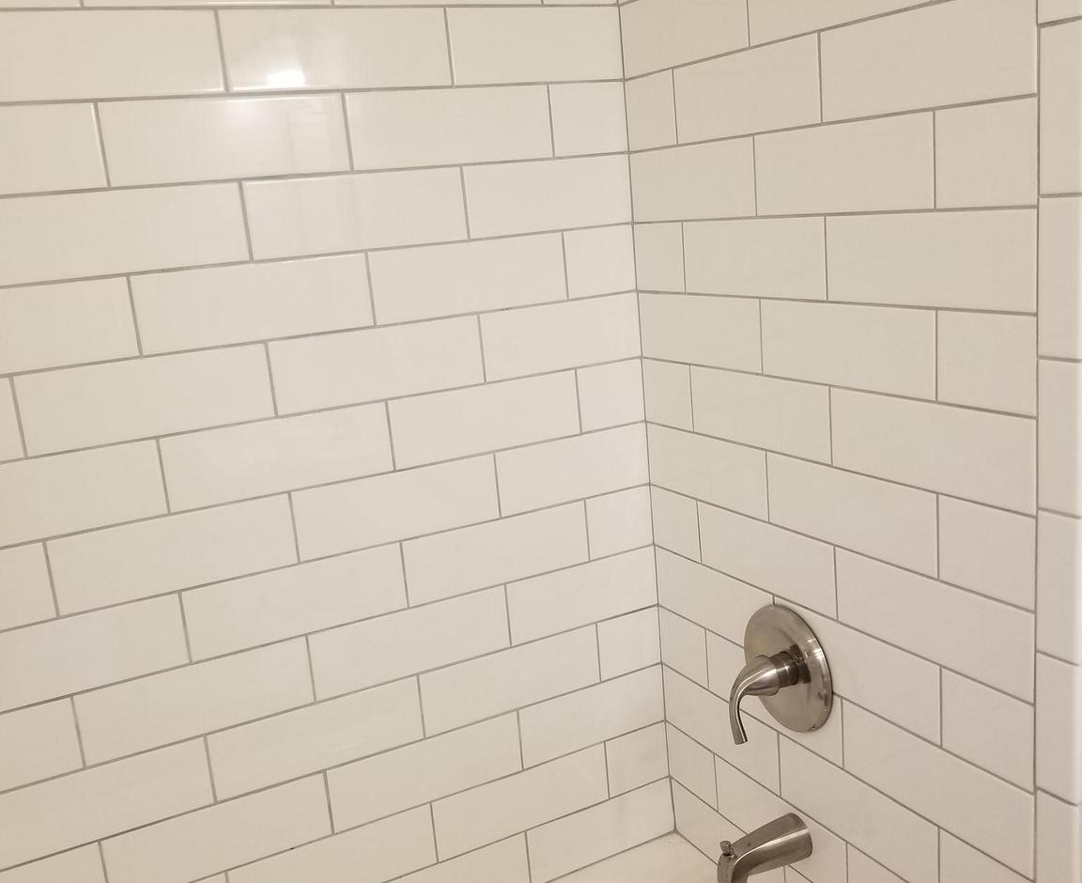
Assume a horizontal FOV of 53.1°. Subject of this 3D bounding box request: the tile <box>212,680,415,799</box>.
[{"bbox_3d":[-0.319,0.426,1.564,0.304,0.102,0.009,-11,13,-25],"label":"tile"}]

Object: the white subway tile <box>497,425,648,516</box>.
[{"bbox_3d":[0.051,0.043,1.690,0.276,0.102,0.009,-11,13,-25],"label":"white subway tile"}]

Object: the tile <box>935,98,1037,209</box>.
[{"bbox_3d":[0.446,-0.287,1.081,0.009,0.101,0.123,-11,14,-26],"label":"tile"}]

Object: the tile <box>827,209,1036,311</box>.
[{"bbox_3d":[0.419,-0.199,1.184,0.009,0.102,0.289,-11,13,-26],"label":"tile"}]

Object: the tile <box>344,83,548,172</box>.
[{"bbox_3d":[-0.121,-0.441,1.521,0.304,0.102,0.009,-11,13,-25],"label":"tile"}]

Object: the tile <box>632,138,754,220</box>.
[{"bbox_3d":[0.209,-0.365,1.531,0.009,0.101,0.284,-11,13,-26],"label":"tile"}]

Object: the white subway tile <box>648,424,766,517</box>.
[{"bbox_3d":[0.247,0.040,1.621,0.010,0.102,0.293,-12,14,-26],"label":"white subway tile"}]

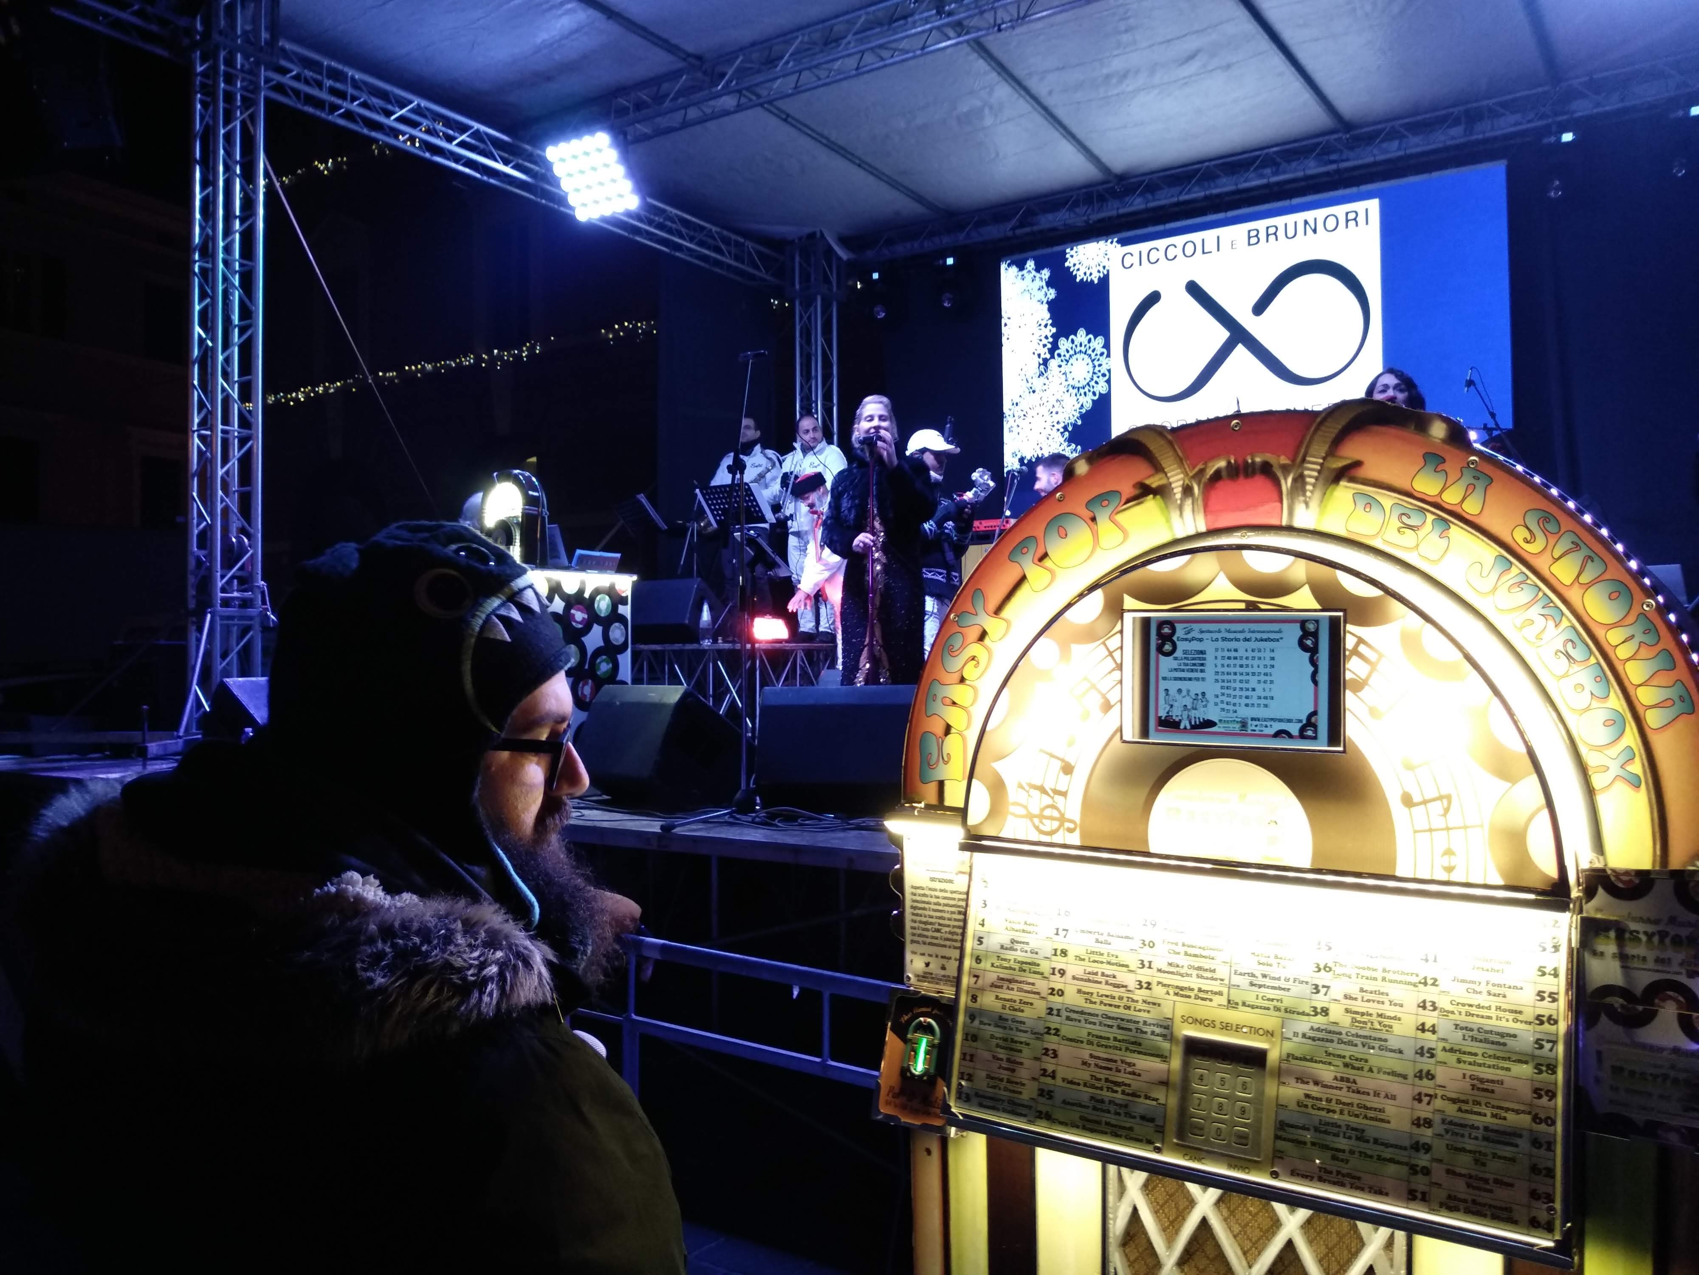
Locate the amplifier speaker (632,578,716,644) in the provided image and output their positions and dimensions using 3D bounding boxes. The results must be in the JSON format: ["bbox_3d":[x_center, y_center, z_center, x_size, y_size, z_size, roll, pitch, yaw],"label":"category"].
[{"bbox_3d":[-1.179,-0.185,8.938,0.590,0.430,0.530,-1,-1,35],"label":"amplifier speaker"}]

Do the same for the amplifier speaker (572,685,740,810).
[{"bbox_3d":[-0.647,0.392,4.727,0.530,0.430,0.590,1,-1,-40],"label":"amplifier speaker"}]

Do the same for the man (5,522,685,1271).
[{"bbox_3d":[-0.430,0.780,1.090,0.500,1.750,0.560,0,-1,-18],"label":"man"}]

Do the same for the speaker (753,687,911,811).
[{"bbox_3d":[0.013,0.382,4.406,0.590,0.430,0.530,0,-1,5],"label":"speaker"}]

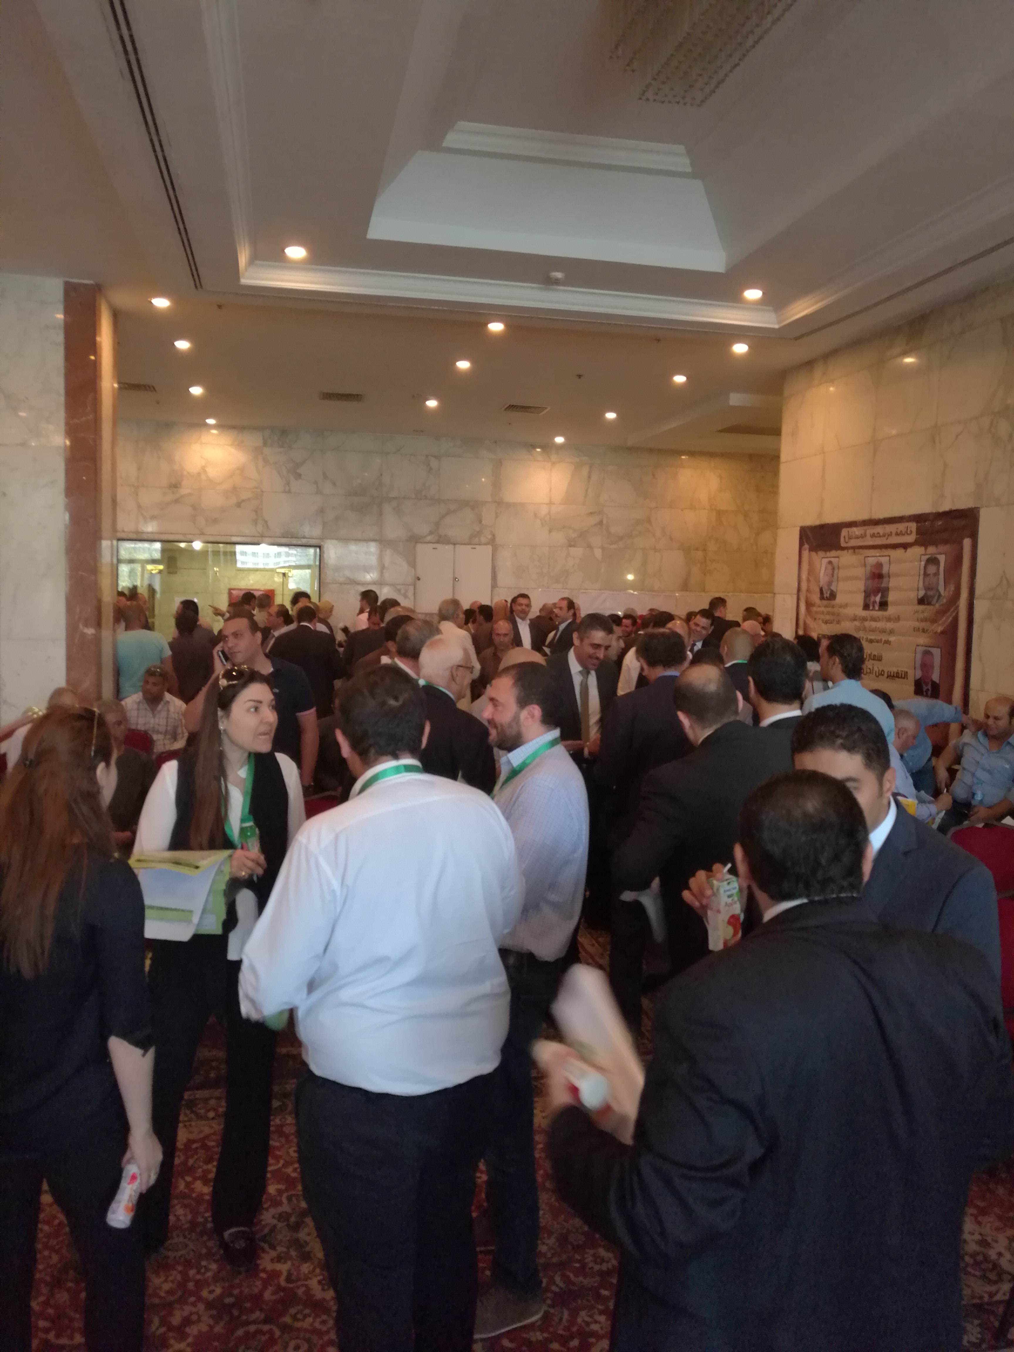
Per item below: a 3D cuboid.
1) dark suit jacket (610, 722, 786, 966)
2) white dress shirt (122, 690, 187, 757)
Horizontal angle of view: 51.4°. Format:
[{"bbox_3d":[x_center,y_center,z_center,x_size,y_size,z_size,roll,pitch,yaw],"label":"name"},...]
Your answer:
[{"bbox_3d":[0.616,0.533,3.027,0.560,0.740,0.380,0,5,-18],"label":"dark suit jacket"},{"bbox_3d":[-2.355,0.392,7.050,0.500,0.600,0.340,0,5,-14],"label":"white dress shirt"}]

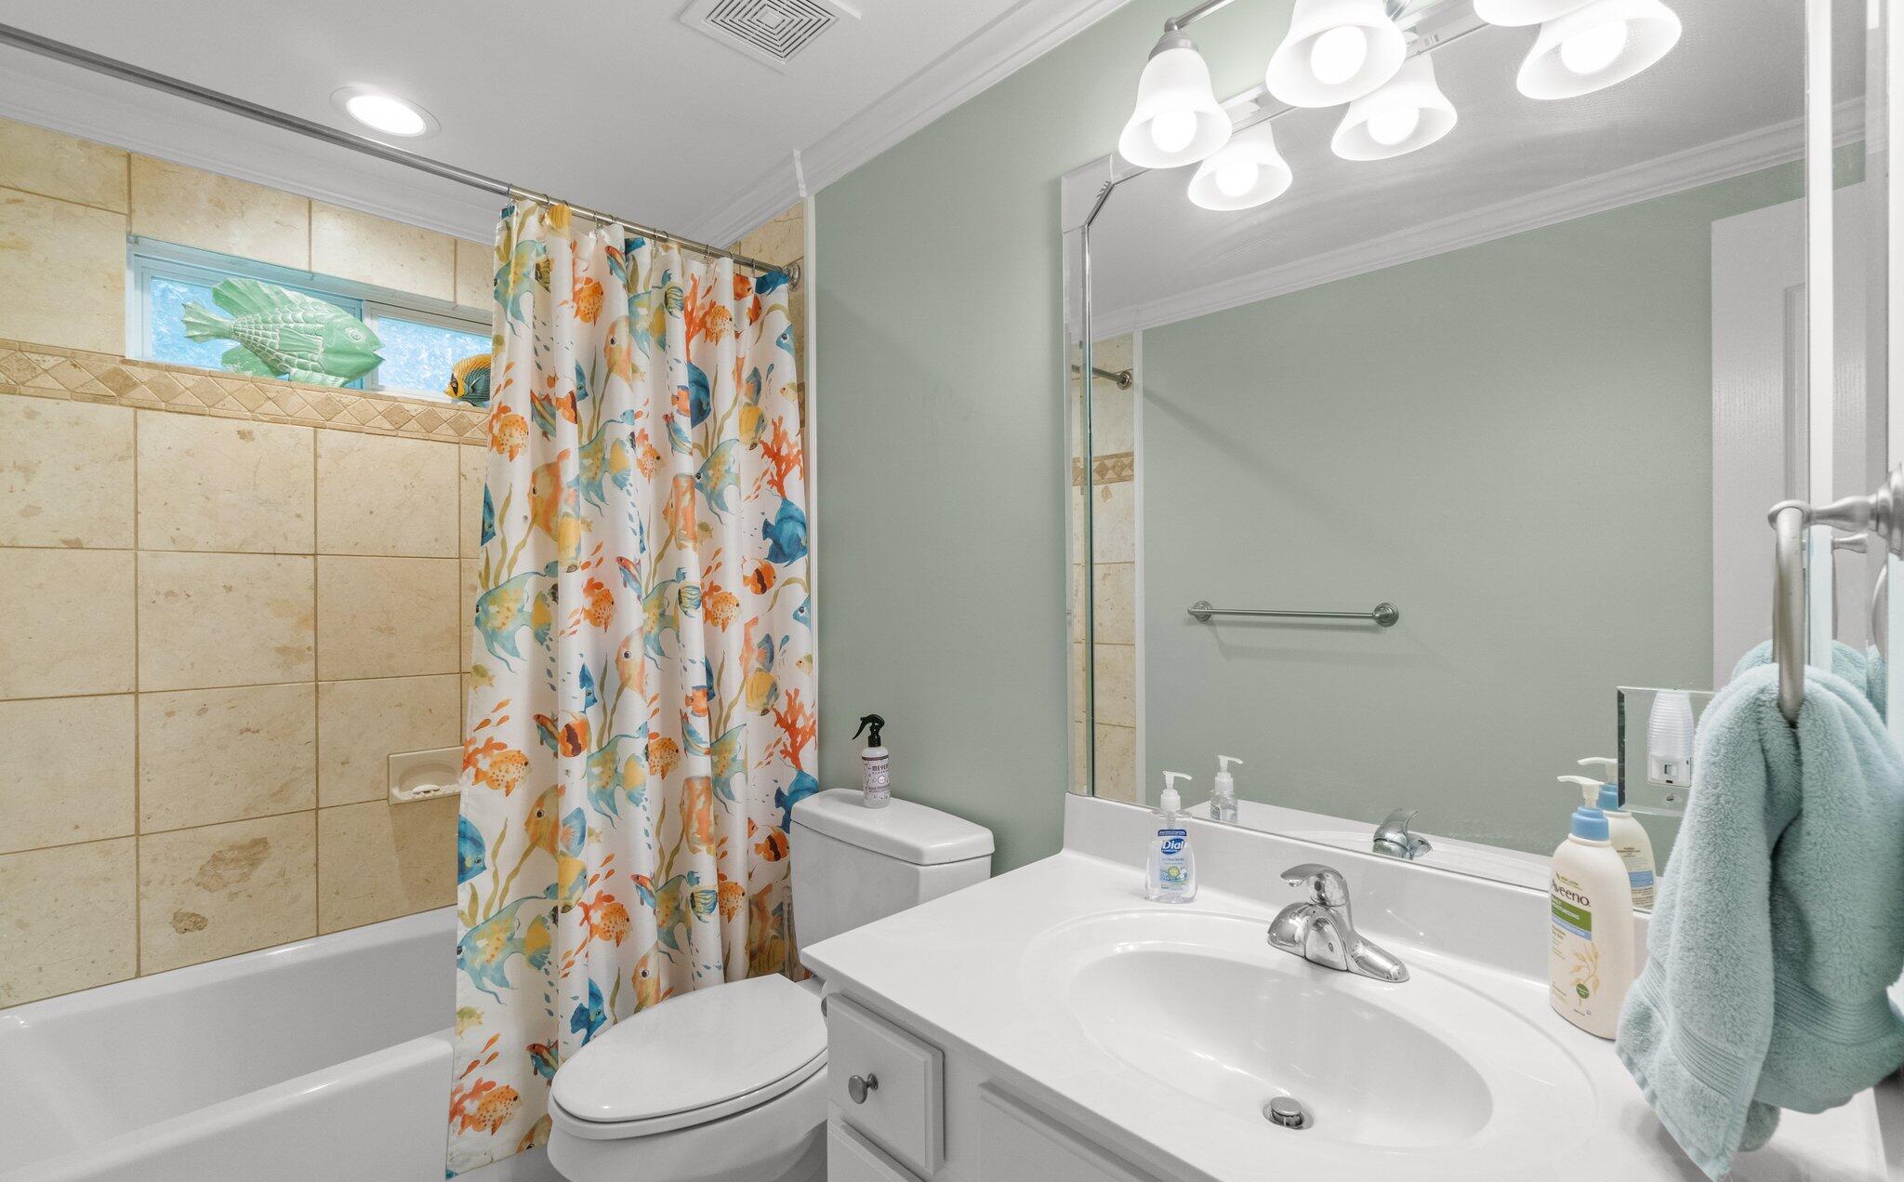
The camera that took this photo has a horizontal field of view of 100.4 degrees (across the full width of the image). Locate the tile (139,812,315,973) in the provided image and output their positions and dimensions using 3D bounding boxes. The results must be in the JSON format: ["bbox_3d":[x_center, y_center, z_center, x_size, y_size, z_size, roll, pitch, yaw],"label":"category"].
[{"bbox_3d":[-1.678,0.693,1.854,0.307,0.307,0.010,0,0,-44],"label":"tile"}]

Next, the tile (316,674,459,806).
[{"bbox_3d":[-1.462,0.383,2.076,0.305,0.308,0.010,0,0,-44],"label":"tile"}]

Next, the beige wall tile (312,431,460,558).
[{"bbox_3d":[-1.460,-0.244,2.072,0.307,0.307,0.010,0,0,-44],"label":"beige wall tile"}]

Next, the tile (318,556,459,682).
[{"bbox_3d":[-1.457,0.068,2.071,0.307,0.307,0.010,0,0,-44],"label":"tile"}]

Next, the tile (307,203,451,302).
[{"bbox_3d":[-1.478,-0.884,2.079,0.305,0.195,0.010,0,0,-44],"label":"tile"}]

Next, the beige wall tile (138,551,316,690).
[{"bbox_3d":[-1.687,0.069,1.860,0.305,0.308,0.010,0,0,-44],"label":"beige wall tile"}]

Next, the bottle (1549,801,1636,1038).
[{"bbox_3d":[0.653,0.315,0.811,0.058,0.240,0.083,-1,0,2],"label":"bottle"}]

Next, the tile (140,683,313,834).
[{"bbox_3d":[-1.685,0.383,1.858,0.305,0.308,0.010,0,0,-44],"label":"tile"}]

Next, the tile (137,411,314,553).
[{"bbox_3d":[-1.690,-0.245,1.861,0.305,0.308,0.010,0,0,-44],"label":"tile"}]

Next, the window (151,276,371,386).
[{"bbox_3d":[-1.754,-0.646,2.018,0.414,0.227,0.040,0,0,-44],"label":"window"}]

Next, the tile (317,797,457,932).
[{"bbox_3d":[-1.453,0.692,2.071,0.307,0.307,0.010,0,0,-44],"label":"tile"}]

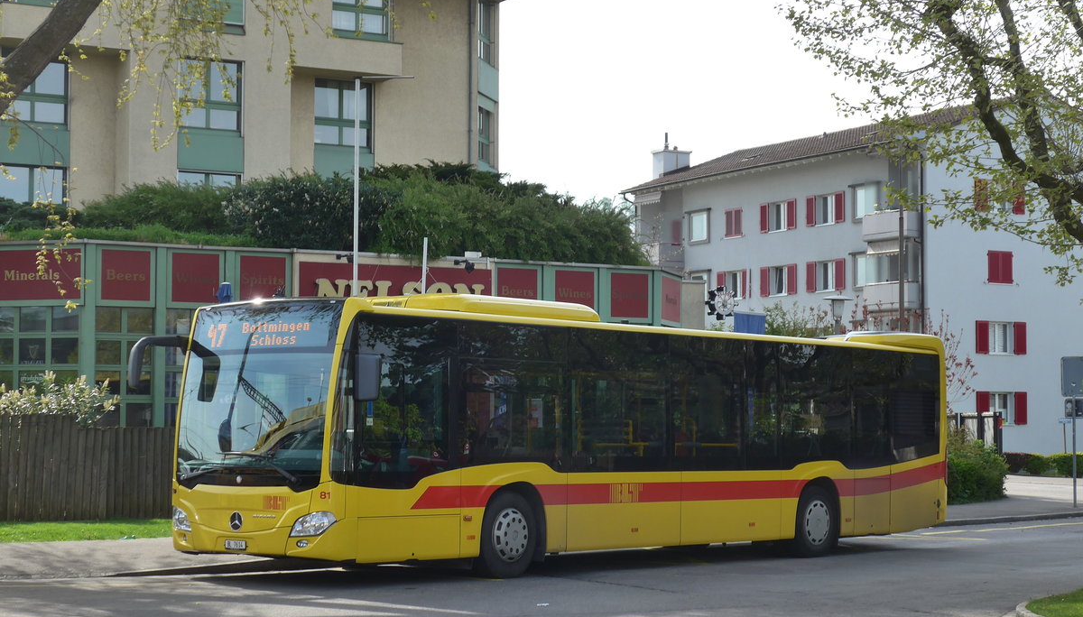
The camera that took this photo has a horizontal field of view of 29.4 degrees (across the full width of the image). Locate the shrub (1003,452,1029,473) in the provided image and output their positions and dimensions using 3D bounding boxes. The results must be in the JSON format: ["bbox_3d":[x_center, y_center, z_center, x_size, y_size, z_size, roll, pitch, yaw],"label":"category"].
[{"bbox_3d":[17.587,5.717,76.500,1.050,0.820,1.050,1,-4,-14],"label":"shrub"}]

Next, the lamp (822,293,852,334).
[{"bbox_3d":[6.156,1.942,42.859,0.620,4.470,0.620,0,-4,0],"label":"lamp"}]

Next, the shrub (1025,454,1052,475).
[{"bbox_3d":[18.198,5.692,75.500,1.000,0.820,1.000,1,-4,-14],"label":"shrub"}]

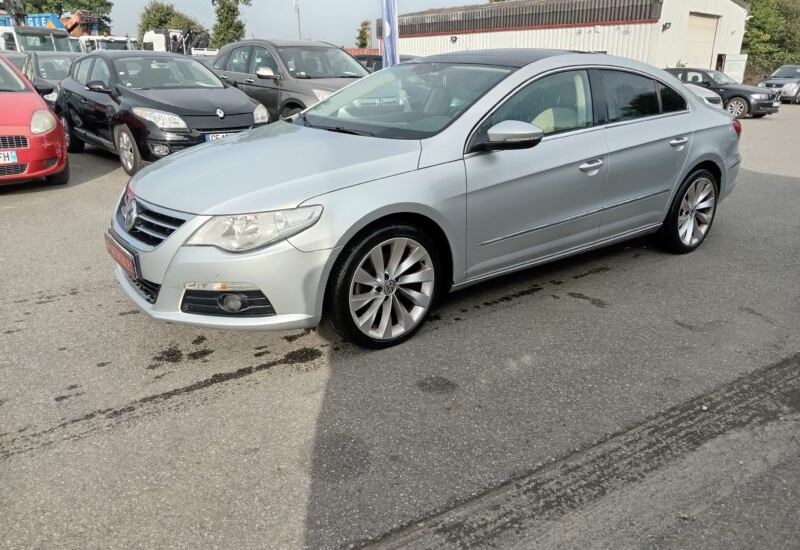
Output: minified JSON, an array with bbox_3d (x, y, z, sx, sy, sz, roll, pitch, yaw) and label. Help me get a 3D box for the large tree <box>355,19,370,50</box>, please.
[{"bbox_3d":[-3.220,-19.793,51.351,1.600,5.700,1.600,1,19,0],"label":"large tree"}]

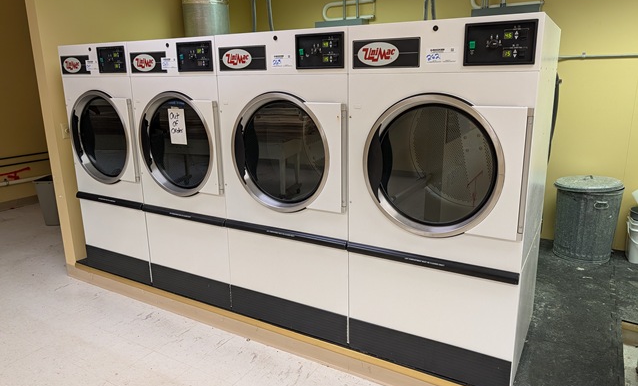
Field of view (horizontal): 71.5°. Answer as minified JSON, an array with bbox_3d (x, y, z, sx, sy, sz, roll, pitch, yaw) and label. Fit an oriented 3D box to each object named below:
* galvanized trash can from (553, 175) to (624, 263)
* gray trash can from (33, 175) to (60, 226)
[{"bbox_3d":[2.154,0.189,3.581,0.481,0.633,0.481,7,16,29],"label":"galvanized trash can"},{"bbox_3d":[-3.019,0.068,5.142,0.273,0.511,0.364,1,14,6],"label":"gray trash can"}]

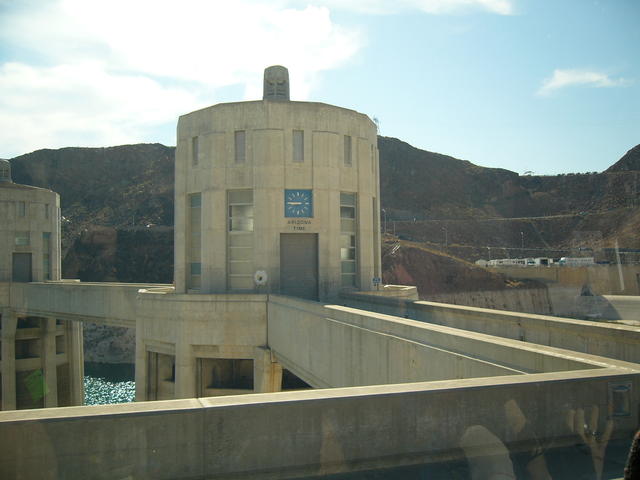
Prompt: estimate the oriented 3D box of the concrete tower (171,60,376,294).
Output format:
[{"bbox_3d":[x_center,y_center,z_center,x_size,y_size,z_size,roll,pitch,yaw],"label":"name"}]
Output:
[{"bbox_3d":[-2.880,-3.828,44.138,13.900,15.900,13.900,1,-3,-14],"label":"concrete tower"}]

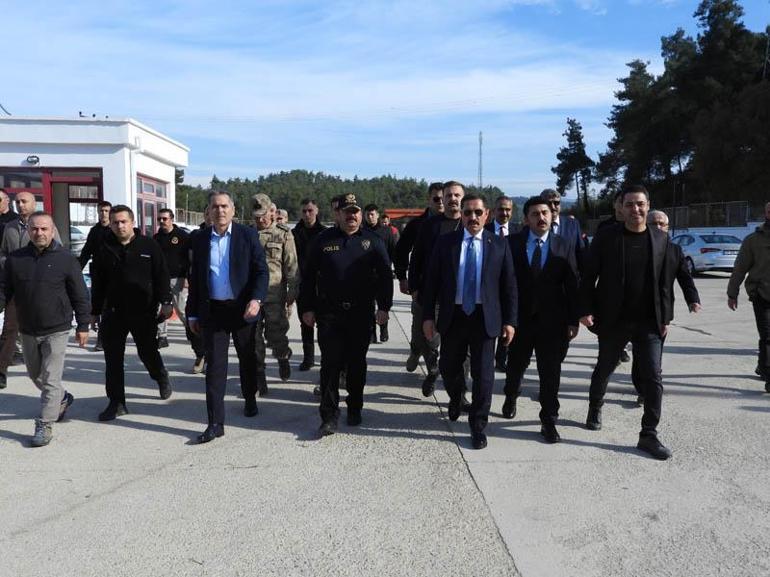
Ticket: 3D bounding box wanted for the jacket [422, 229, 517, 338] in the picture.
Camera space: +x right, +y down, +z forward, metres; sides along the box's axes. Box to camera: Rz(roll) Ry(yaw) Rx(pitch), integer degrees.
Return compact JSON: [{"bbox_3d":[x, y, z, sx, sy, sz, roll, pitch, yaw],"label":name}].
[{"bbox_3d":[0.625,-0.037,4.930,0.660,0.790,0.380,0,6,0],"label":"jacket"}]

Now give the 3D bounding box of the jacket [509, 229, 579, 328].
[{"bbox_3d":[1.196,-0.076,5.100,0.570,0.760,0.350,1,5,9],"label":"jacket"}]

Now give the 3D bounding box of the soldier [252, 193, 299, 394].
[{"bbox_3d":[-1.046,0.033,6.200,0.550,1.800,0.500,0,6,3],"label":"soldier"}]

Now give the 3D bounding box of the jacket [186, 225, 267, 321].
[{"bbox_3d":[-1.199,-0.114,5.080,0.590,0.760,0.360,0,5,2],"label":"jacket"}]

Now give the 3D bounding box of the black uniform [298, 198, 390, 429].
[{"bbox_3d":[-0.301,0.171,5.080,0.670,1.760,0.460,1,6,5],"label":"black uniform"}]

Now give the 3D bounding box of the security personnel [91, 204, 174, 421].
[{"bbox_3d":[-2.074,0.156,5.500,0.640,1.690,0.660,1,5,5],"label":"security personnel"}]

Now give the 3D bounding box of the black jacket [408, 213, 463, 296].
[{"bbox_3d":[0.531,-0.290,6.050,0.620,0.770,0.380,0,5,0],"label":"black jacket"}]

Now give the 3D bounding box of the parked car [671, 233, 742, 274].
[{"bbox_3d":[10.300,-1.230,22.300,1.830,1.470,4.650,0,5,-2],"label":"parked car"}]

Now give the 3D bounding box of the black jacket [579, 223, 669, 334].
[{"bbox_3d":[1.744,-0.073,4.900,0.620,0.800,0.370,0,5,1],"label":"black jacket"}]

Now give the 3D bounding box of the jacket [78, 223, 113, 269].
[{"bbox_3d":[-3.448,-0.428,8.200,0.580,0.700,0.340,0,6,0],"label":"jacket"}]

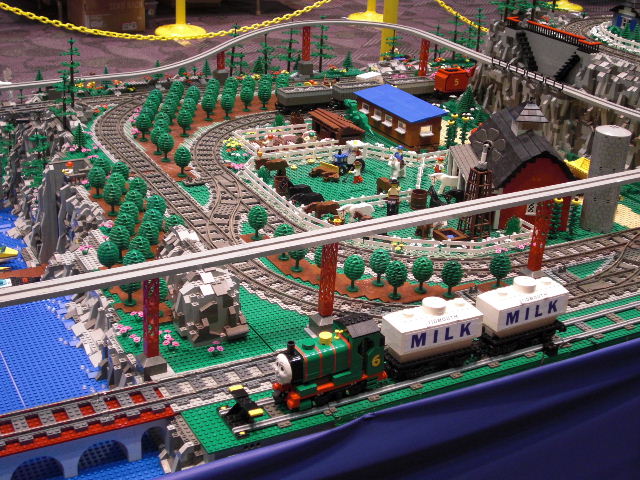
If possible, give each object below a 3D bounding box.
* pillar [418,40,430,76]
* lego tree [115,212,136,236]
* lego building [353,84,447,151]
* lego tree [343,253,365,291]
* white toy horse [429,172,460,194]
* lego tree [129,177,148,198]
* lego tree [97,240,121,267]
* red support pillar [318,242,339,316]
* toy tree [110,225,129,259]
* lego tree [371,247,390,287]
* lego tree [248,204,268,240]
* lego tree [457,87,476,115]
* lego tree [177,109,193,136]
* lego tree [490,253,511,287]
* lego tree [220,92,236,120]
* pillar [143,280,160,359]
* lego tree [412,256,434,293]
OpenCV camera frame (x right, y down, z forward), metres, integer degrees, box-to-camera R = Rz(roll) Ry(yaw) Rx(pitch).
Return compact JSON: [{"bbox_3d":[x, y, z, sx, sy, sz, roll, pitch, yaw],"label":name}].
[{"bbox_3d":[0.286,-0.509,2.659,0.017,0.111,0.017,-9,27,-27],"label":"pillar"},{"bbox_3d":[-0.324,-0.015,1.601,0.034,0.059,0.034,-3,25,-11],"label":"lego tree"},{"bbox_3d":[0.181,-0.286,2.244,0.097,0.091,0.256,-9,27,-27],"label":"lego building"},{"bbox_3d":[0.054,0.051,1.511,0.033,0.064,0.033,4,25,2],"label":"lego tree"},{"bbox_3d":[0.251,-0.112,1.915,0.062,0.043,0.017,2,25,-2],"label":"white toy horse"},{"bbox_3d":[-0.330,-0.083,1.748,0.034,0.059,0.034,-2,25,-11],"label":"lego tree"},{"bbox_3d":[-0.326,0.030,1.491,0.034,0.060,0.034,-10,27,-27],"label":"lego tree"},{"bbox_3d":[0.012,0.053,1.356,0.017,0.114,0.017,-10,27,-27],"label":"red support pillar"},{"bbox_3d":[-0.323,0.006,1.554,0.034,0.059,0.034,-3,25,-12],"label":"toy tree"},{"bbox_3d":[0.095,0.044,1.514,0.034,0.059,0.034,4,25,4],"label":"lego tree"},{"bbox_3d":[-0.108,-0.032,1.670,0.033,0.064,0.033,2,25,-4],"label":"lego tree"},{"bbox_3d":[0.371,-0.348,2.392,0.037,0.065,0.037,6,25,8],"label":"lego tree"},{"bbox_3d":[-0.299,-0.258,2.134,0.034,0.059,0.034,-1,25,-8],"label":"lego tree"},{"bbox_3d":[0.286,0.050,1.522,0.034,0.059,0.034,8,25,11],"label":"lego tree"},{"bbox_3d":[-0.219,-0.317,2.279,0.033,0.064,0.033,1,25,-6],"label":"lego tree"},{"bbox_3d":[-0.216,0.095,1.233,0.017,0.117,0.017,-9,27,-27],"label":"pillar"},{"bbox_3d":[0.160,0.055,1.498,0.034,0.059,0.034,6,25,6],"label":"lego tree"}]

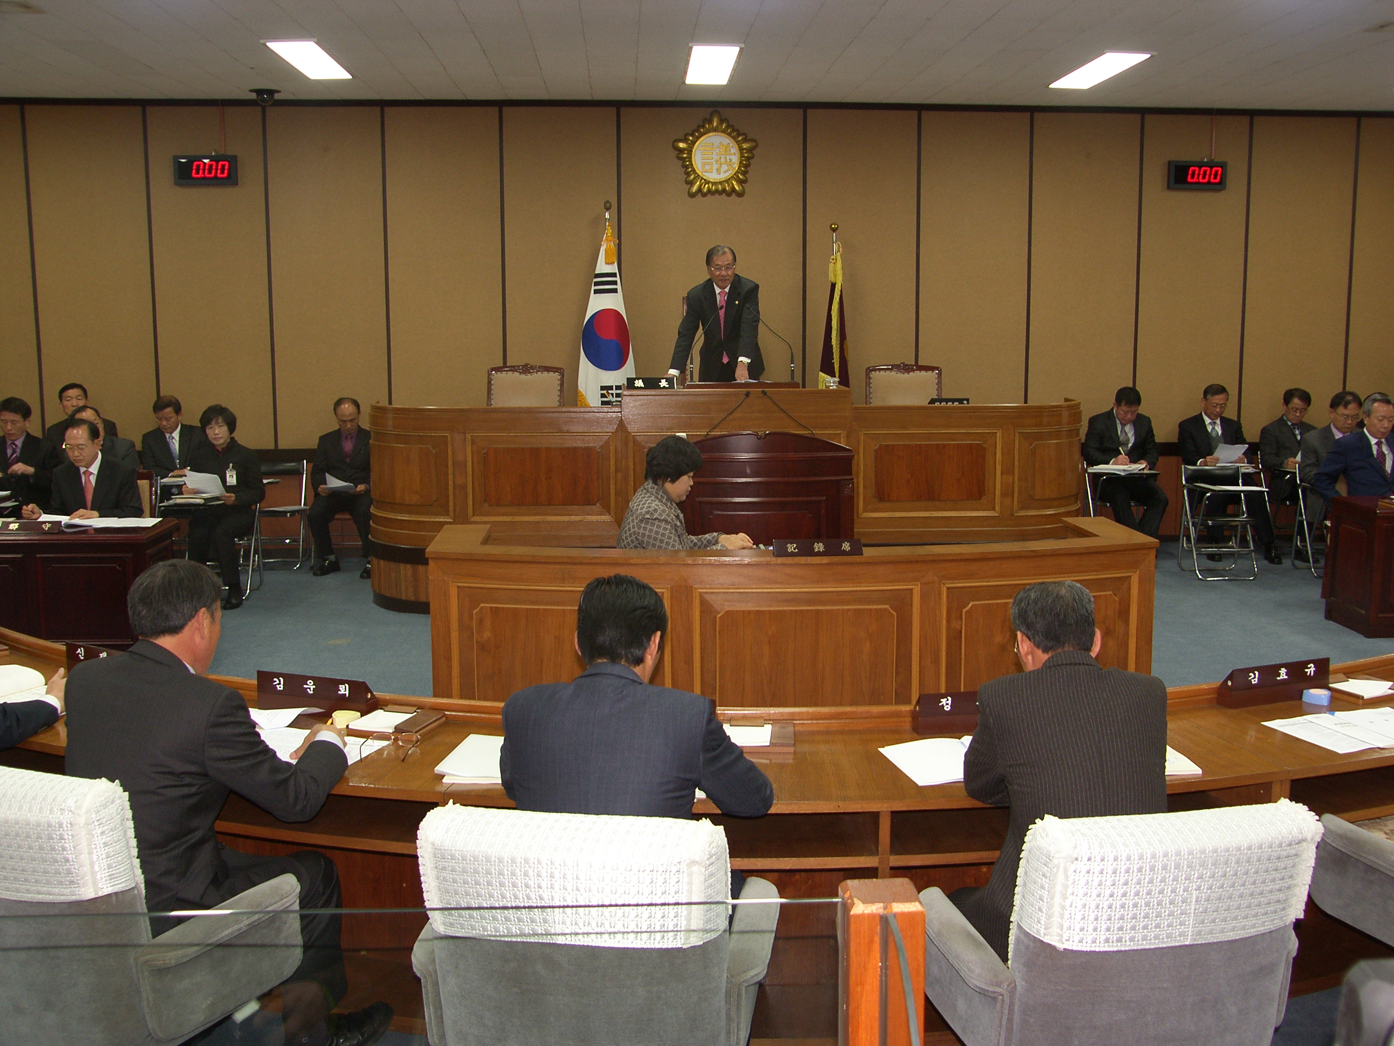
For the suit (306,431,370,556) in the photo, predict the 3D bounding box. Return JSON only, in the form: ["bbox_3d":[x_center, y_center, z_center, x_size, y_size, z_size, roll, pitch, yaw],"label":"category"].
[{"bbox_3d":[-2.552,-0.240,10.180,0.530,0.950,0.660,-1,8,-6],"label":"suit"}]

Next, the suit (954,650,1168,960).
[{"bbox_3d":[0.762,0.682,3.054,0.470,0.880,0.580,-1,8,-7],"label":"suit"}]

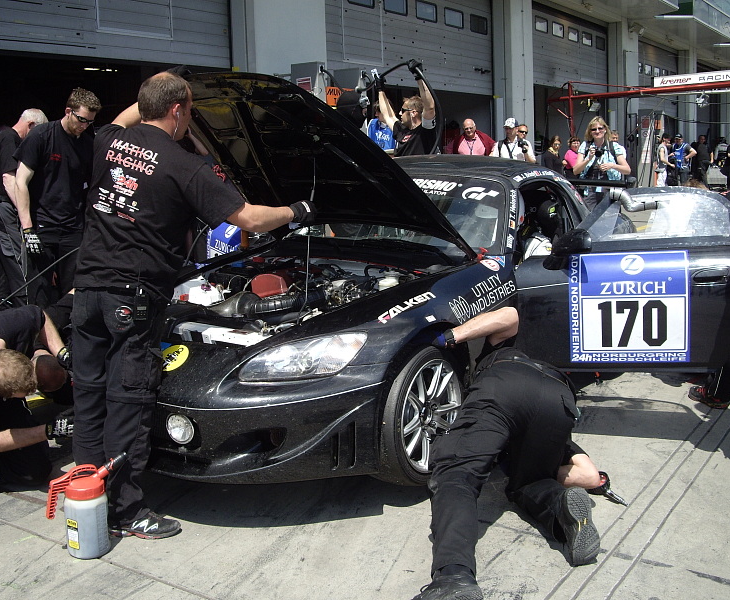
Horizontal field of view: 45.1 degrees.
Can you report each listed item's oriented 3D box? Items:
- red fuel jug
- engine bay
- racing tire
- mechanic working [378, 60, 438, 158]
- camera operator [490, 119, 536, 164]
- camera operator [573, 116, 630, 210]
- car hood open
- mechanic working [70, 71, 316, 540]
[{"bbox_3d":[-1.058,0.784,3.313,0.300,0.360,0.165,-3,10,-5],"label":"red fuel jug"},{"bbox_3d":[-0.342,0.044,4.093,1.220,0.400,1.030,5,12,35],"label":"engine bay"},{"bbox_3d":[0.204,0.476,3.708,0.235,0.610,0.610,5,12,35],"label":"racing tire"},{"bbox_3d":[0.374,-0.858,7.082,0.500,2.060,0.530,-10,13,-38],"label":"mechanic working"},{"bbox_3d":[1.751,-1.262,10.351,0.550,1.720,0.420,0,10,13],"label":"camera operator"},{"bbox_3d":[2.296,-0.954,8.646,0.560,1.680,0.450,0,10,13],"label":"camera operator"},{"bbox_3d":[-0.247,-0.604,4.141,1.280,0.170,1.200,5,-28,35],"label":"car hood open"},{"bbox_3d":[-0.715,0.003,3.476,0.650,1.820,0.780,6,13,37],"label":"mechanic working"}]

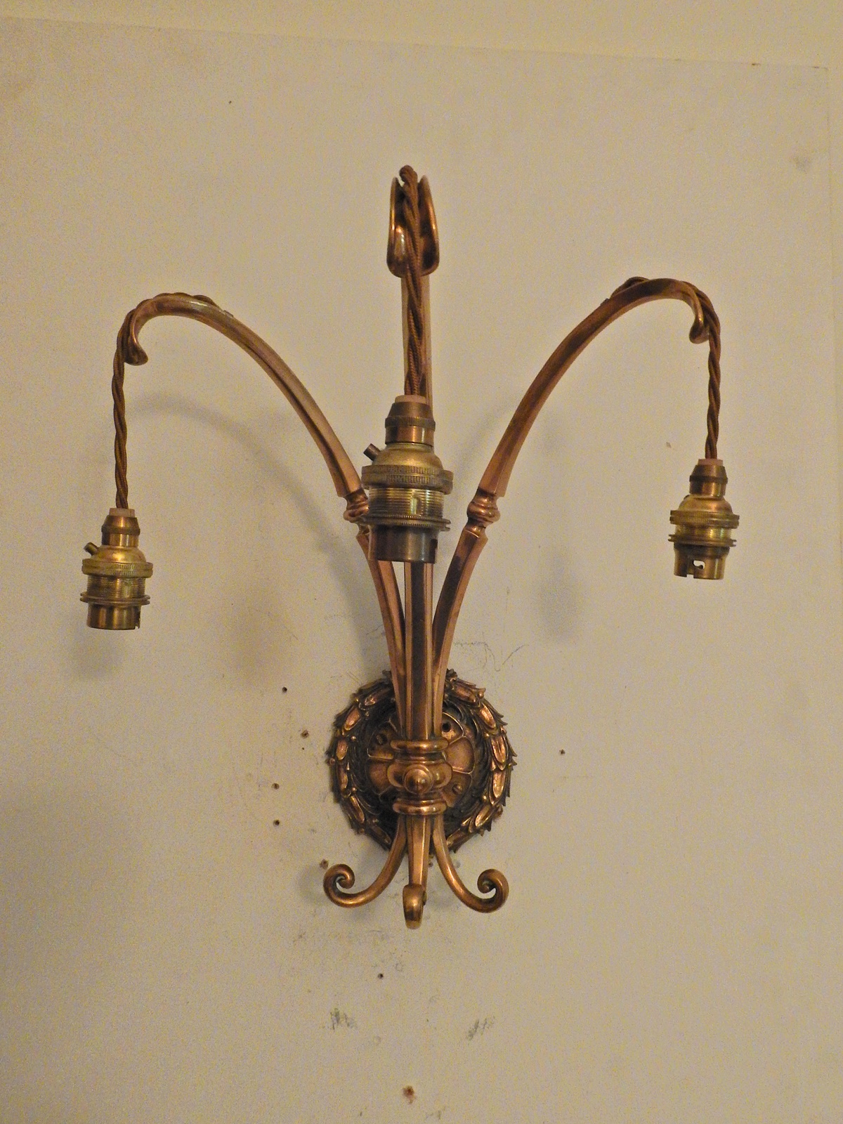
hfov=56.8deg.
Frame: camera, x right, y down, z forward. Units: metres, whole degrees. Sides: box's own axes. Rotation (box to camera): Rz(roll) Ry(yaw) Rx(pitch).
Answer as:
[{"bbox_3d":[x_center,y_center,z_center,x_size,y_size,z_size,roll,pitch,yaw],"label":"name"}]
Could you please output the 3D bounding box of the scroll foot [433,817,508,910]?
[{"bbox_3d":[0.027,0.173,0.447,0.045,0.055,0.011,4,2,17],"label":"scroll foot"}]

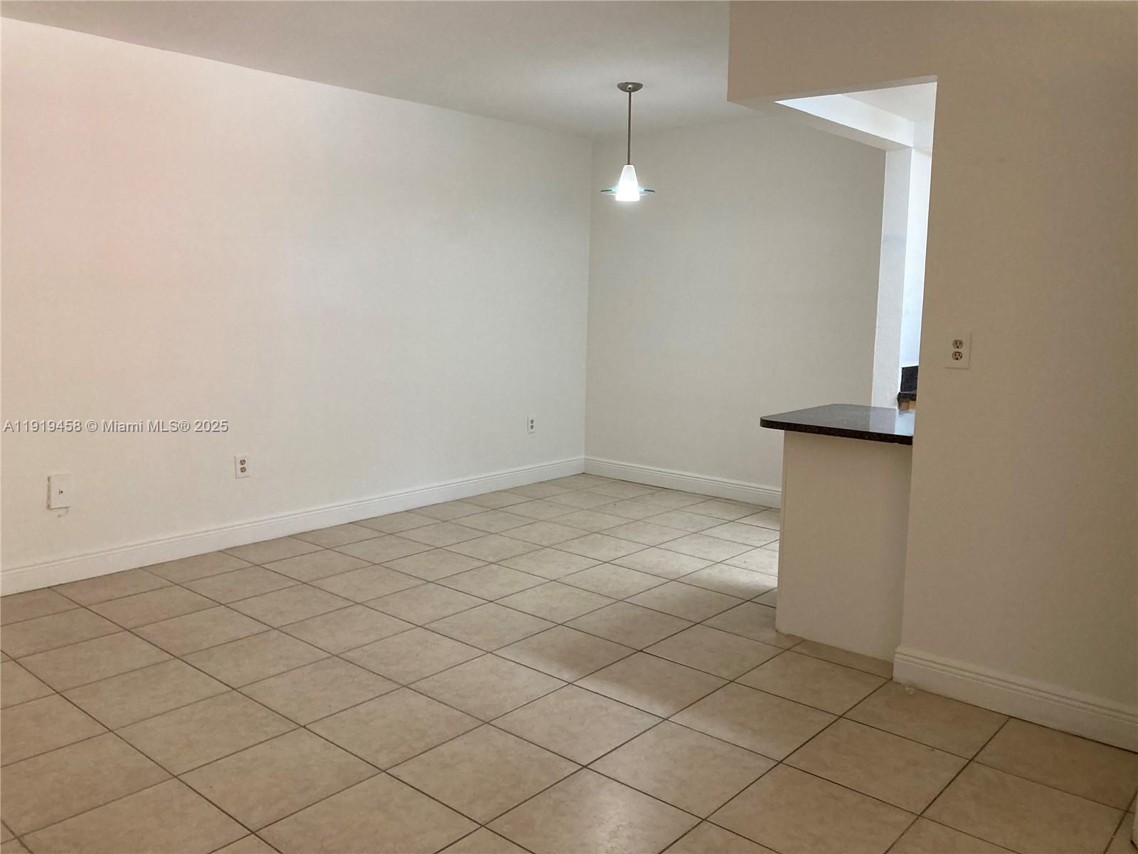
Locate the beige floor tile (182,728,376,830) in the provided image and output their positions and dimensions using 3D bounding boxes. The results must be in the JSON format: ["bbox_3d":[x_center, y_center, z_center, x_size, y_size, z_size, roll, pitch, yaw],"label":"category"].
[{"bbox_3d":[-0.813,0.985,2.595,0.400,0.010,0.400,8,11,40],"label":"beige floor tile"}]

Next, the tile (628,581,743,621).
[{"bbox_3d":[0.522,0.785,4.140,0.402,0.010,0.402,8,11,40],"label":"tile"}]

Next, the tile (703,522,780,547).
[{"bbox_3d":[1.009,0.616,5.284,0.400,0.012,0.400,8,11,40],"label":"tile"}]

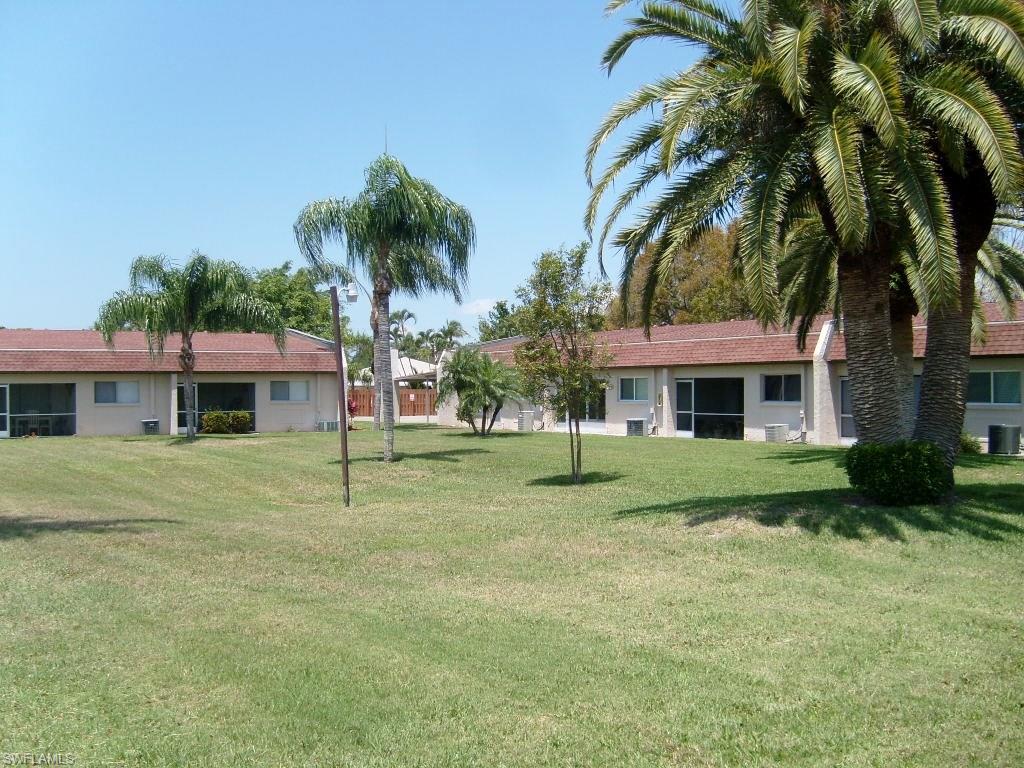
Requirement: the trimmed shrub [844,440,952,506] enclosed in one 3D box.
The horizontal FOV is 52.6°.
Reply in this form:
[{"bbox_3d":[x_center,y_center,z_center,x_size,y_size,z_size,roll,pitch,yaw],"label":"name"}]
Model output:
[{"bbox_3d":[5.599,1.289,15.000,1.550,0.930,1.350,0,0,0],"label":"trimmed shrub"}]

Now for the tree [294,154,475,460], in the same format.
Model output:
[{"bbox_3d":[-3.165,-1.894,25.800,4.500,7.650,4.500,0,0,0],"label":"tree"}]

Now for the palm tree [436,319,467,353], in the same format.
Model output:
[{"bbox_3d":[-5.085,-1.724,90.000,3.000,7.940,3.000,0,0,0],"label":"palm tree"}]

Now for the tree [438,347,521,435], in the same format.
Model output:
[{"bbox_3d":[-1.167,0.249,39.600,3.400,3.450,3.400,0,0,0],"label":"tree"}]

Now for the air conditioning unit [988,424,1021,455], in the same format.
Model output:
[{"bbox_3d":[12.610,1.426,26.500,0.680,0.750,0.680,0,0,-37],"label":"air conditioning unit"}]

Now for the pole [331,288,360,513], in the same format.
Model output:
[{"bbox_3d":[-2.524,0.158,15.600,0.420,3.360,0.160,0,0,0],"label":"pole"}]

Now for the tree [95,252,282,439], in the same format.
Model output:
[{"bbox_3d":[-11.979,-1.439,38.700,7.000,6.950,7.000,0,0,0],"label":"tree"}]

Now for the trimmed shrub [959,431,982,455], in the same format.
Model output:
[{"bbox_3d":[11.966,1.524,27.200,0.750,0.620,0.800,0,0,-37],"label":"trimmed shrub"}]

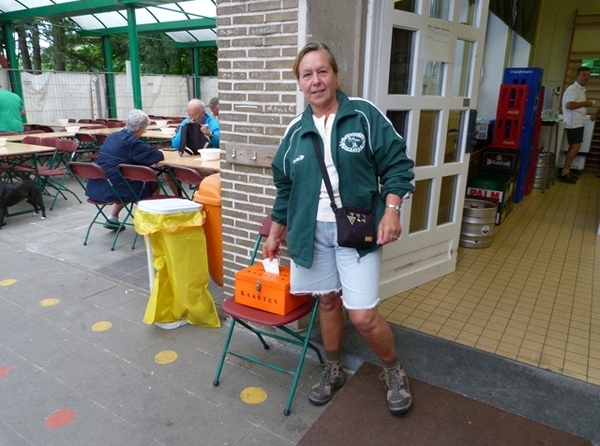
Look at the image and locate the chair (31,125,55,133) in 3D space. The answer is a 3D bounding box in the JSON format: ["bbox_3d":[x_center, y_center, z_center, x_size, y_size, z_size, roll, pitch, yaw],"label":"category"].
[{"bbox_3d":[-5.559,-1.776,9.589,0.460,0.790,0.500,11,18,31],"label":"chair"}]

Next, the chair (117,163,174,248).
[{"bbox_3d":[-1.372,-0.169,4.205,0.450,0.790,0.500,11,18,30],"label":"chair"}]

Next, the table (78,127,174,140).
[{"bbox_3d":[-3.035,-1.308,8.229,2.200,0.750,1.000,11,18,31],"label":"table"}]

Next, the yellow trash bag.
[{"bbox_3d":[-0.791,0.264,2.829,0.480,0.730,0.360,-3,17,-14],"label":"yellow trash bag"}]

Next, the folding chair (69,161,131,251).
[{"bbox_3d":[-1.853,-0.198,4.260,0.460,0.800,0.480,8,17,22],"label":"folding chair"}]

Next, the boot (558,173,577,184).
[{"bbox_3d":[4.413,-0.745,7.160,0.110,0.130,0.280,-9,19,-32],"label":"boot"}]

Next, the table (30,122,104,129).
[{"bbox_3d":[-5.284,-1.852,9.835,1.650,0.740,0.780,8,18,23],"label":"table"}]

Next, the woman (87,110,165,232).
[{"bbox_3d":[-1.746,-0.484,4.387,0.570,1.280,0.820,10,18,28],"label":"woman"}]

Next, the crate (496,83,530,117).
[{"bbox_3d":[2.356,-1.346,4.777,0.275,0.330,0.360,10,18,27],"label":"crate"}]

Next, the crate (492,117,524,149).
[{"bbox_3d":[2.353,-1.030,4.865,0.275,0.330,0.360,10,18,27],"label":"crate"}]

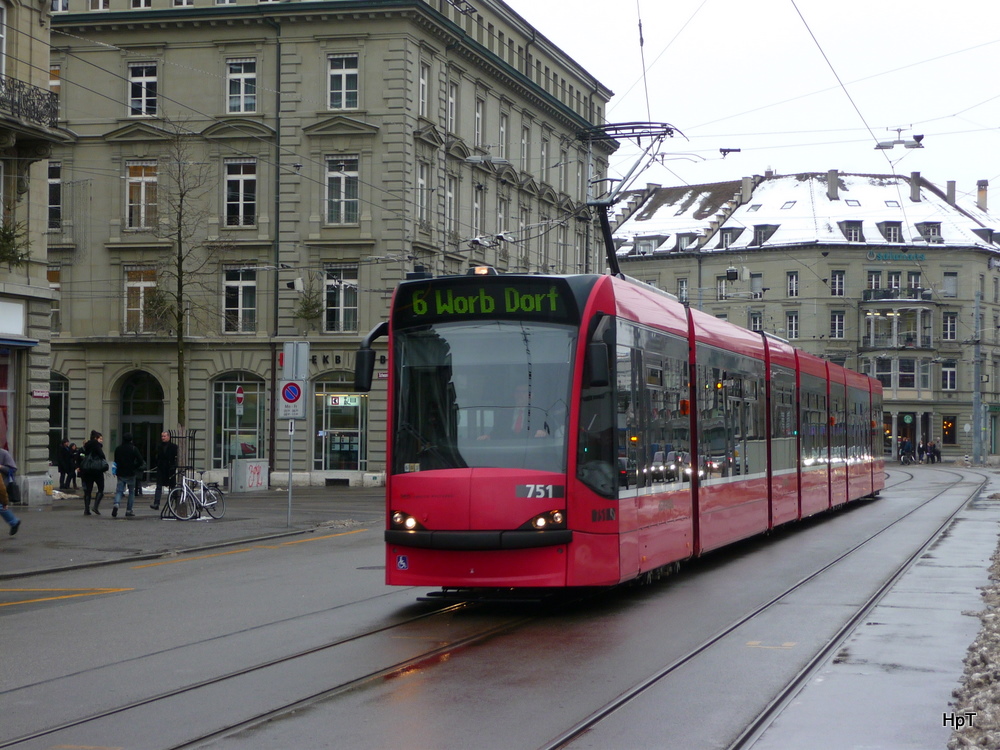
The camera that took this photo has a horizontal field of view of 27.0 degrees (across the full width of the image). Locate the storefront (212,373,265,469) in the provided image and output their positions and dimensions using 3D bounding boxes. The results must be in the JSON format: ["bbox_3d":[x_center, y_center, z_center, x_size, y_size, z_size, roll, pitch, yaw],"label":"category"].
[{"bbox_3d":[-9.253,1.628,73.600,1.900,3.400,0.300,0,-1,15],"label":"storefront"}]

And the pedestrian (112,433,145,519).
[{"bbox_3d":[-7.690,2.067,43.000,0.570,1.750,0.450,0,-2,20],"label":"pedestrian"}]

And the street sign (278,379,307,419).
[{"bbox_3d":[-3.851,0.447,38.700,0.500,0.710,0.080,0,-1,14],"label":"street sign"}]

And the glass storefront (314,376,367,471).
[{"bbox_3d":[-5.567,1.693,72.600,1.900,3.400,0.300,0,-1,15],"label":"glass storefront"}]

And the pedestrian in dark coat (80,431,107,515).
[{"bbox_3d":[-8.569,2.058,43.900,0.450,1.730,0.500,2,-2,-38],"label":"pedestrian in dark coat"}]

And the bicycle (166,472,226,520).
[{"bbox_3d":[-6.073,2.448,41.900,0.520,1.000,1.700,-1,-2,41],"label":"bicycle"}]

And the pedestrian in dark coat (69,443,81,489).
[{"bbox_3d":[-14.337,3.062,70.000,0.450,1.570,0.450,0,-2,18],"label":"pedestrian in dark coat"}]

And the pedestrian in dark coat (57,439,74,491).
[{"bbox_3d":[-14.623,3.012,70.000,0.500,1.700,0.500,0,-2,16],"label":"pedestrian in dark coat"}]

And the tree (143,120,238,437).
[{"bbox_3d":[-6.376,-1.149,42.300,1.850,7.950,1.800,1,-1,0],"label":"tree"}]

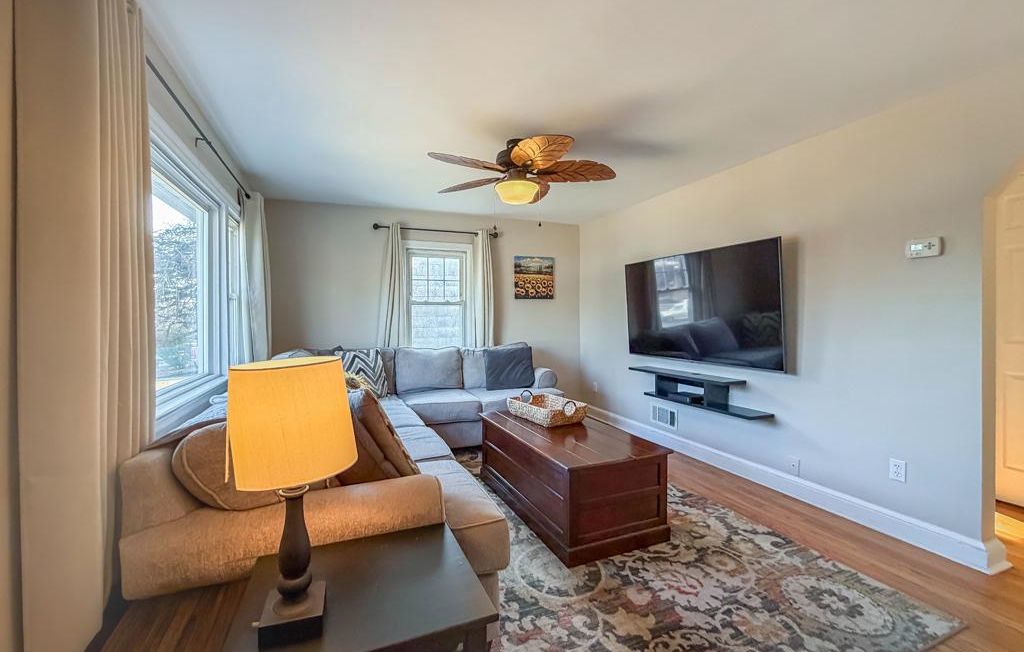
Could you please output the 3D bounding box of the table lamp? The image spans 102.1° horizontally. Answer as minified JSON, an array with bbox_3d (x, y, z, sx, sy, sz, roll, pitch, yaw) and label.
[{"bbox_3d":[-0.525,0.404,1.004,0.257,0.639,0.257,-1,1,-23],"label":"table lamp"}]

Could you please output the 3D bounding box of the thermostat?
[{"bbox_3d":[2.214,-0.416,2.232,0.031,0.093,0.136,-1,1,-23],"label":"thermostat"}]

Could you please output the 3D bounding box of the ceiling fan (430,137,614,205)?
[{"bbox_3d":[0.002,-1.086,2.953,1.320,0.440,1.320,0,0,-21],"label":"ceiling fan"}]

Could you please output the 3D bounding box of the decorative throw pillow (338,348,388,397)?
[{"bbox_3d":[-1.362,0.428,3.785,0.160,0.460,0.480,-26,-15,33],"label":"decorative throw pillow"}]

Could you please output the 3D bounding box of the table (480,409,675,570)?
[{"bbox_3d":[0.334,0.980,2.889,0.690,0.513,1.375,-1,1,-23],"label":"table"}]

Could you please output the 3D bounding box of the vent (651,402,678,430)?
[{"bbox_3d":[1.445,0.864,3.934,0.015,0.190,0.355,0,0,-21],"label":"vent"}]

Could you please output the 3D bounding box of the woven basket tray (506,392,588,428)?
[{"bbox_3d":[0.264,0.634,3.188,0.355,0.168,0.525,-1,1,-32],"label":"woven basket tray"}]

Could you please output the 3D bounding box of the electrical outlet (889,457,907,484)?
[{"bbox_3d":[2.092,0.786,2.249,0.010,0.113,0.071,0,0,-21],"label":"electrical outlet"}]

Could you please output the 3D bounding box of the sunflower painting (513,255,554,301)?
[{"bbox_3d":[0.283,-0.585,5.094,0.539,0.518,0.032,-1,1,-23],"label":"sunflower painting"}]

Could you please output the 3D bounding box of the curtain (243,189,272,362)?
[{"bbox_3d":[-2.178,-0.015,3.535,0.190,2.170,0.420,0,0,-21],"label":"curtain"}]

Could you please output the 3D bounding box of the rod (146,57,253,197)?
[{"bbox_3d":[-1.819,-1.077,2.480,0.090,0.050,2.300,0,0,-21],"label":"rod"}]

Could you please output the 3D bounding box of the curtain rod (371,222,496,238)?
[{"bbox_3d":[-0.805,-1.048,4.583,1.395,0.060,0.100,-1,1,-23],"label":"curtain rod"}]

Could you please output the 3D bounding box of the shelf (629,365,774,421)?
[{"bbox_3d":[1.503,0.526,3.484,0.225,0.245,1.330,0,0,-21],"label":"shelf"}]

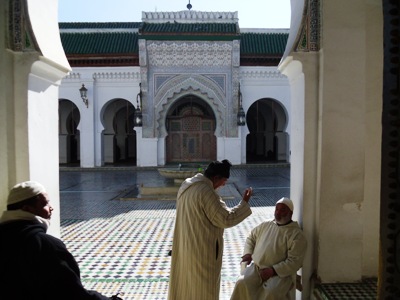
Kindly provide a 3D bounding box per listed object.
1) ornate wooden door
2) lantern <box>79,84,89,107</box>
[{"bbox_3d":[-0.495,-0.787,20.874,2.940,3.038,0.196,-1,2,-2],"label":"ornate wooden door"},{"bbox_3d":[-6.311,-2.905,19.453,0.451,1.254,0.735,-1,2,-2],"label":"lantern"}]

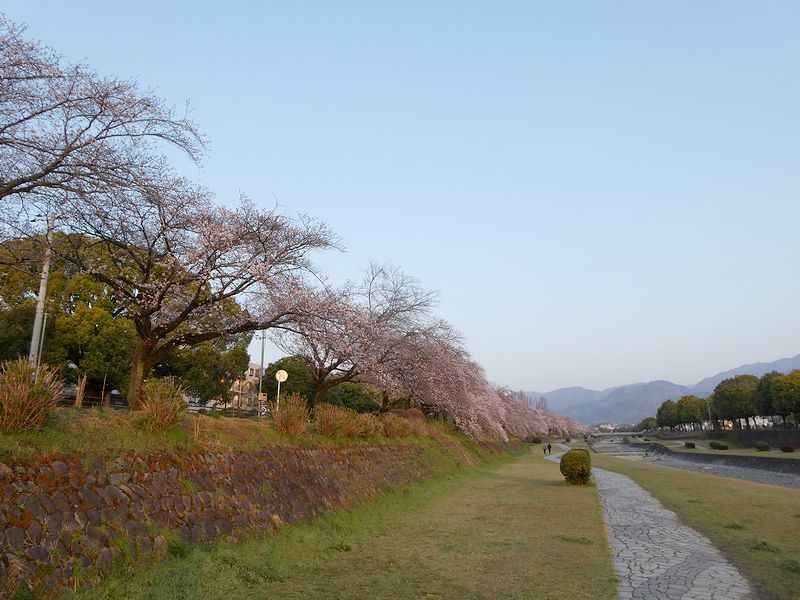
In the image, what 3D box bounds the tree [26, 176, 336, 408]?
[{"bbox_3d":[-6.054,-0.337,15.512,8.200,6.680,7.800,0,-14,0],"label":"tree"}]

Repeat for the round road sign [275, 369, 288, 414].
[{"bbox_3d":[-5.850,4.550,27.000,0.600,2.420,0.090,0,-15,0],"label":"round road sign"}]

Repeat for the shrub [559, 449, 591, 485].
[{"bbox_3d":[6.024,5.725,19.041,1.050,1.160,1.050,0,-14,0],"label":"shrub"}]

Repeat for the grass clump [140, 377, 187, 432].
[{"bbox_3d":[-5.263,2.318,12.344,1.000,1.180,1.000,0,-14,0],"label":"grass clump"}]

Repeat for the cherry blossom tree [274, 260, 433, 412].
[{"bbox_3d":[-2.236,1.686,26.677,7.800,7.220,7.500,0,-14,0],"label":"cherry blossom tree"}]

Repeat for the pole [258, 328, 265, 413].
[{"bbox_3d":[-9.931,5.101,39.774,0.350,6.370,0.350,0,-14,0],"label":"pole"}]

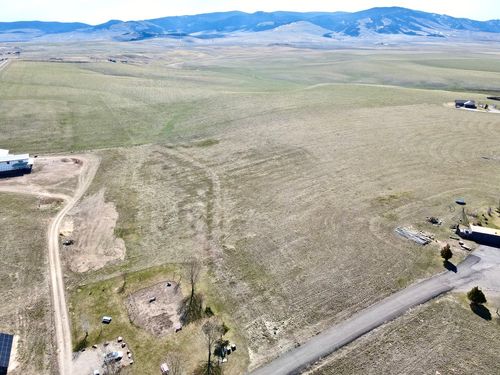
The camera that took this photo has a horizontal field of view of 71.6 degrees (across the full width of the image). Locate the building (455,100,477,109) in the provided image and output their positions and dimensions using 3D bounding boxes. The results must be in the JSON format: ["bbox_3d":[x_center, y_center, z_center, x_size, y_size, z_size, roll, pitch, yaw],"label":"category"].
[{"bbox_3d":[201.983,-78.003,323.538,16.200,5.800,11.000,9,25,19],"label":"building"}]

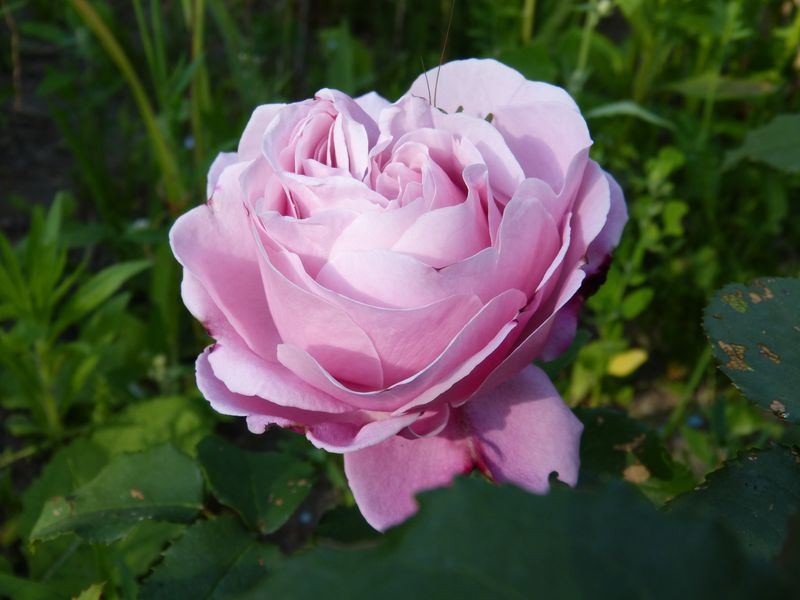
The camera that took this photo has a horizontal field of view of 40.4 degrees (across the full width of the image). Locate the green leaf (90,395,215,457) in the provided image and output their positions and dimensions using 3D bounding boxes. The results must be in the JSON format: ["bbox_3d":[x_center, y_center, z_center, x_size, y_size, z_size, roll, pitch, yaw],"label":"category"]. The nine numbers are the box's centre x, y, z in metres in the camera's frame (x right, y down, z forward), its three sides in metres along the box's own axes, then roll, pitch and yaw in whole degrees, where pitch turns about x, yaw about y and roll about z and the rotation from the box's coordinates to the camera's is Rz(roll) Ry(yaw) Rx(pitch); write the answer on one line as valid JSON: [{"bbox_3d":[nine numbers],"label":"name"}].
[{"bbox_3d":[-0.085,0.044,0.370,0.042,0.009,0.028,-6,44,-6],"label":"green leaf"}]

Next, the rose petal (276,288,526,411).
[{"bbox_3d":[0.000,0.011,0.233,0.053,0.021,0.019,0,33,0],"label":"rose petal"}]

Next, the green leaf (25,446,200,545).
[{"bbox_3d":[-0.085,0.059,0.325,0.048,0.010,0.029,-11,45,-12],"label":"green leaf"}]

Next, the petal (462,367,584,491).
[{"bbox_3d":[0.028,0.030,0.255,0.028,0.029,0.012,-1,6,-9],"label":"petal"}]

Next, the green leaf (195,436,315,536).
[{"bbox_3d":[-0.042,0.053,0.315,0.033,0.009,0.036,-4,44,-4],"label":"green leaf"}]

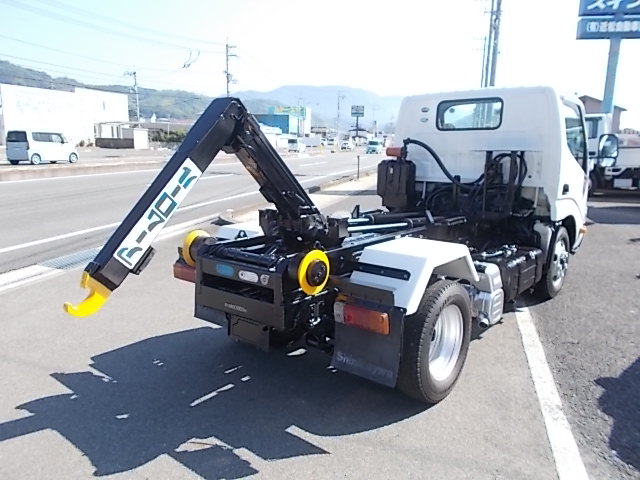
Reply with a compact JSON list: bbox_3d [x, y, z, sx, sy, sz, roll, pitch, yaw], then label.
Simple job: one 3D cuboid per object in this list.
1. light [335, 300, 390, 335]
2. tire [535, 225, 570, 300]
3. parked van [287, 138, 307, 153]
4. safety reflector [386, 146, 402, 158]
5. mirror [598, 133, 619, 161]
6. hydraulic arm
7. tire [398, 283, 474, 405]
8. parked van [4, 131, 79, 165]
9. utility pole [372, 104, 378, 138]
[{"bbox_3d":[0.216,0.376,2.374,0.320,0.110,0.080,9,14,39],"label":"light"},{"bbox_3d":[2.262,0.206,4.768,0.200,0.720,0.720,9,14,39],"label":"tire"},{"bbox_3d":[-3.150,-13.200,67.200,1.500,1.880,3.600,3,12,16],"label":"parked van"},{"bbox_3d":[0.769,-0.918,5.044,0.160,0.100,0.090,9,14,39],"label":"safety reflector"},{"bbox_3d":[2.893,-0.938,4.825,0.190,0.290,0.100,9,14,39],"label":"mirror"},{"bbox_3d":[-0.518,-0.246,2.460,0.320,0.960,1.600,9,14,39],"label":"hydraulic arm"},{"bbox_3d":[0.664,0.574,2.860,0.210,0.720,0.720,9,14,39],"label":"tire"},{"bbox_3d":[-15.600,-5.250,27.200,1.475,1.730,3.395,4,12,20],"label":"parked van"},{"bbox_3d":[13.900,-29.000,120.000,1.000,10.500,0.500,4,12,20],"label":"utility pole"}]

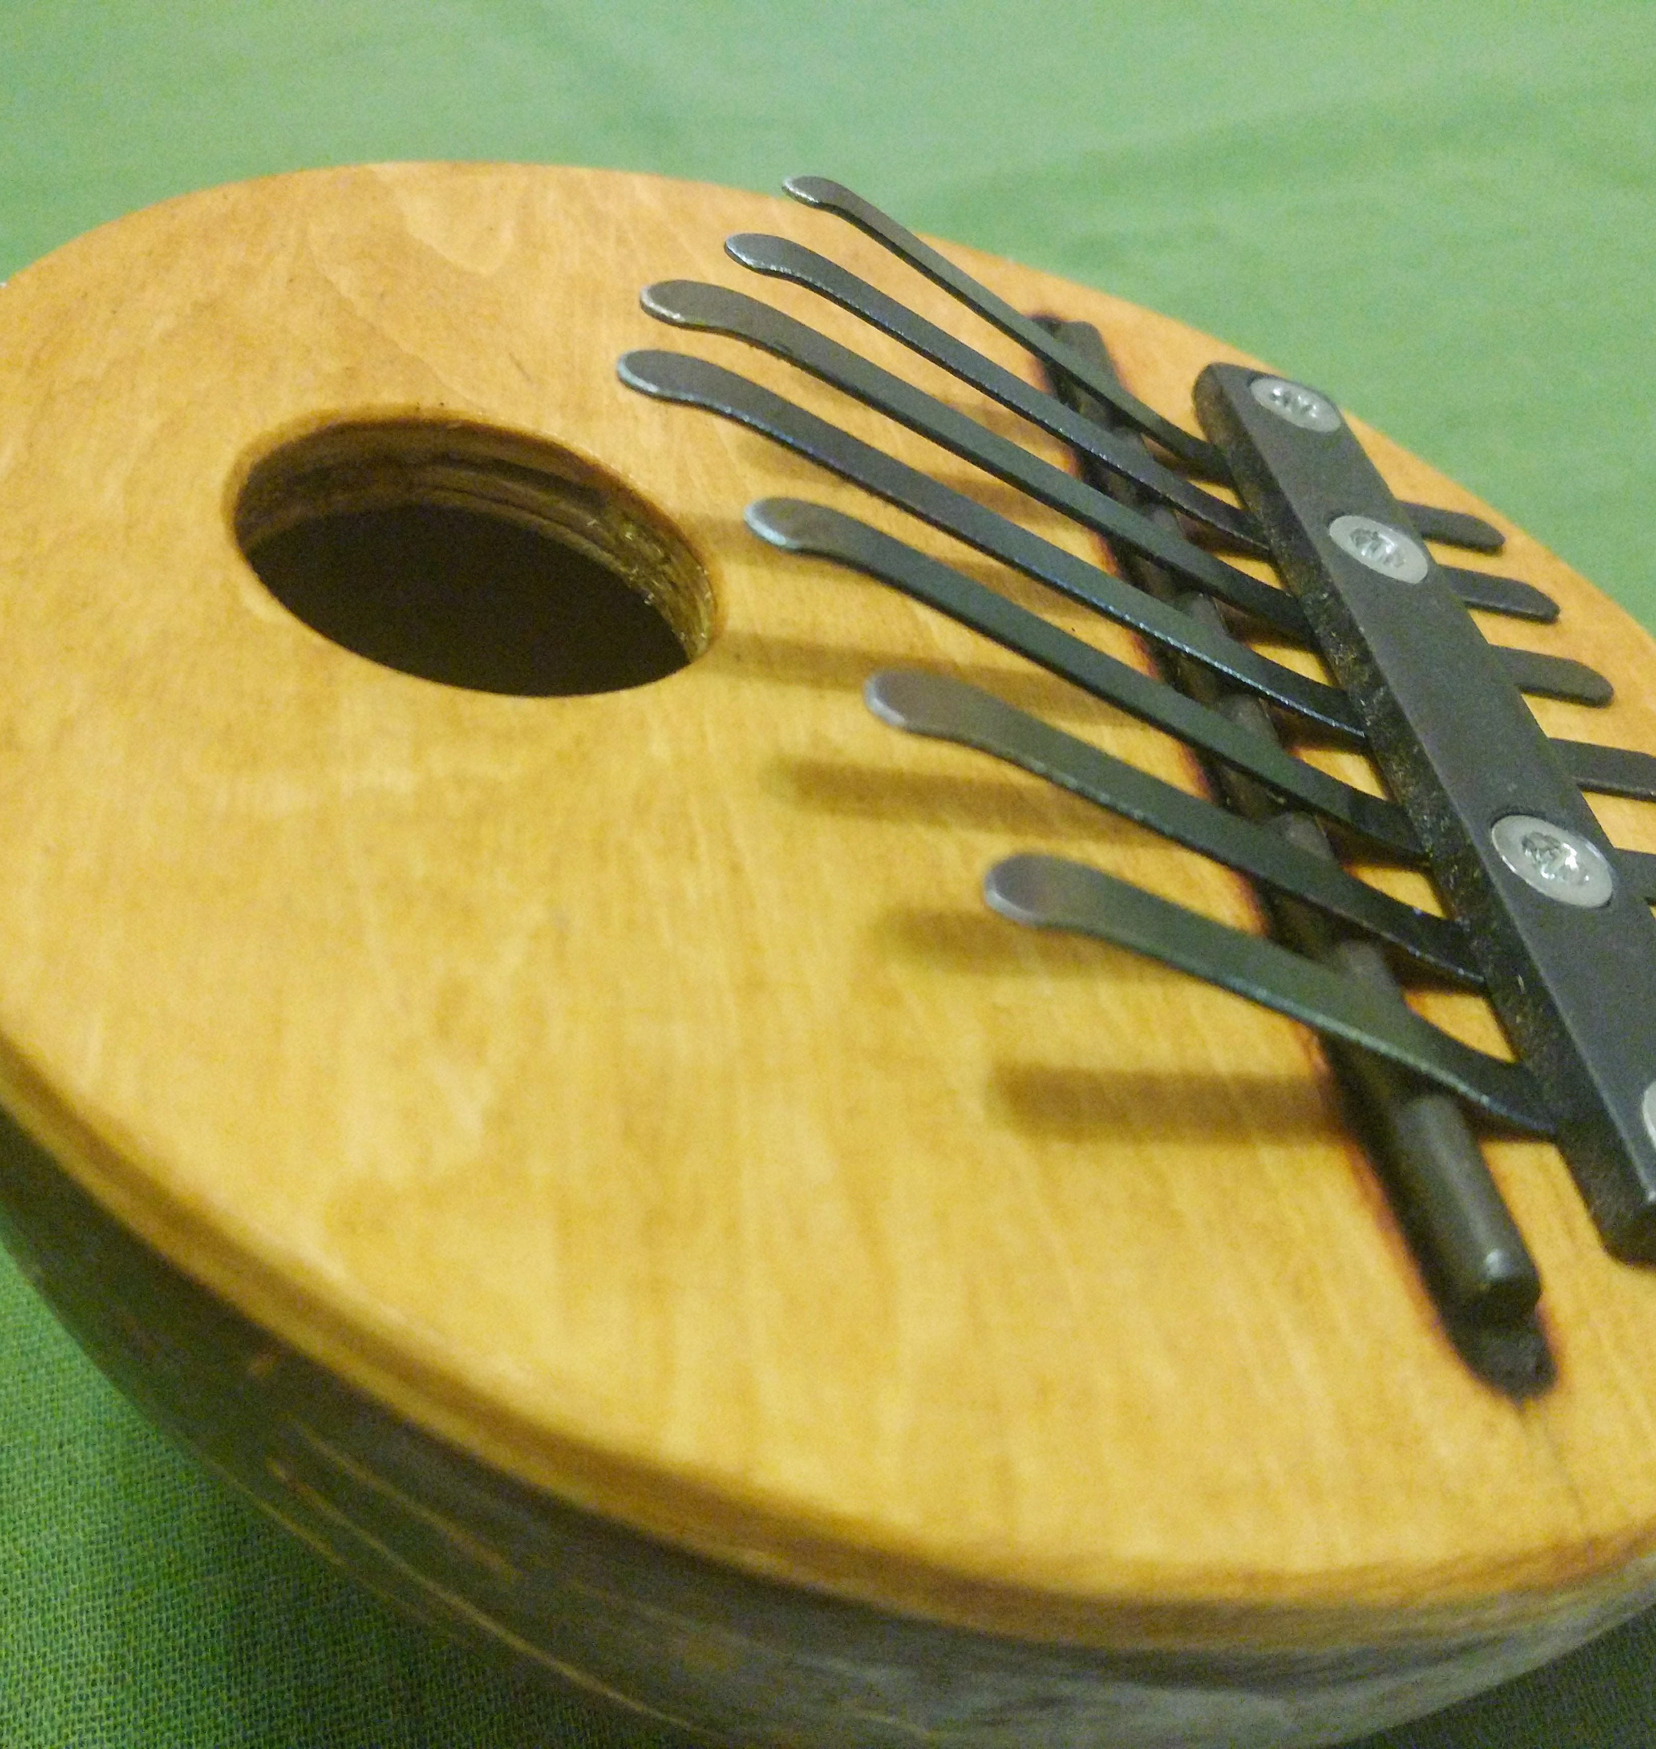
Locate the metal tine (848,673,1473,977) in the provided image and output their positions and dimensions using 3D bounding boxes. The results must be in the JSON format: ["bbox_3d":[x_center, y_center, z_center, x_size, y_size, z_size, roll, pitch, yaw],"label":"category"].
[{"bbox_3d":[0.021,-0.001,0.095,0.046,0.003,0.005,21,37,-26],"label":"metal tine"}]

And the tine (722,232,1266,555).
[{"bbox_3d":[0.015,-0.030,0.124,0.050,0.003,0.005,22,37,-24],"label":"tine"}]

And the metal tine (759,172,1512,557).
[{"bbox_3d":[0.023,-0.033,0.133,0.062,0.006,0.005,20,38,-23],"label":"metal tine"}]

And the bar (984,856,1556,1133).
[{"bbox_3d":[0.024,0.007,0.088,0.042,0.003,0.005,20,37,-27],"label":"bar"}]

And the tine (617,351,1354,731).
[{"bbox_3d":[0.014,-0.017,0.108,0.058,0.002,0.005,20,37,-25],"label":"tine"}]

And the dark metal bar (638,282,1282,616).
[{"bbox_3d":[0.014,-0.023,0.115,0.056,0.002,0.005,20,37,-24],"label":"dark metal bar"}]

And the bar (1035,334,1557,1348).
[{"bbox_3d":[0.025,-0.011,0.115,0.004,0.004,0.088,8,41,-16],"label":"bar"}]

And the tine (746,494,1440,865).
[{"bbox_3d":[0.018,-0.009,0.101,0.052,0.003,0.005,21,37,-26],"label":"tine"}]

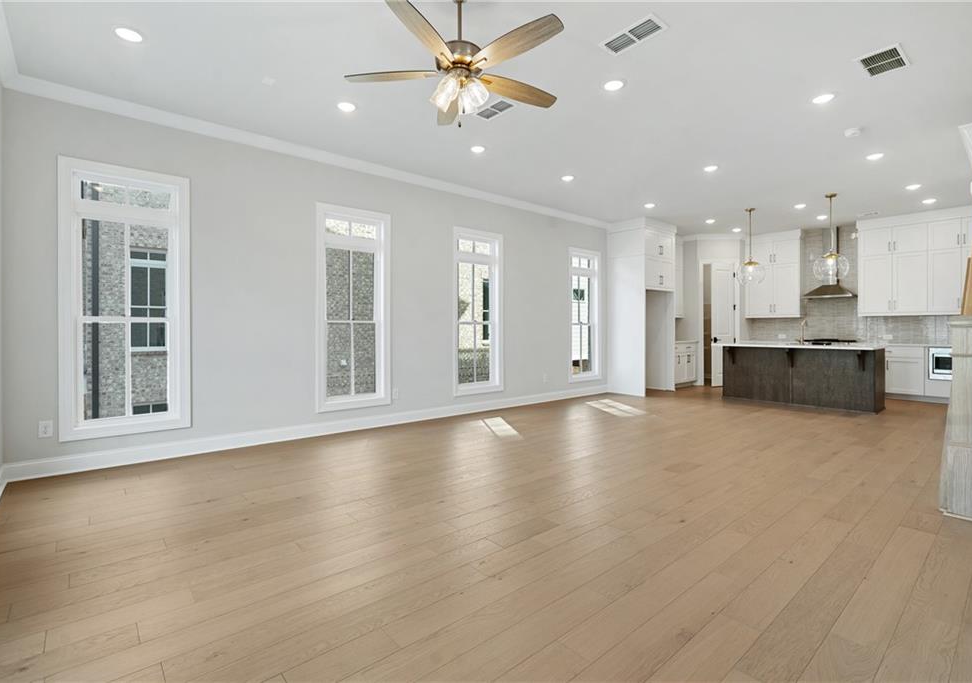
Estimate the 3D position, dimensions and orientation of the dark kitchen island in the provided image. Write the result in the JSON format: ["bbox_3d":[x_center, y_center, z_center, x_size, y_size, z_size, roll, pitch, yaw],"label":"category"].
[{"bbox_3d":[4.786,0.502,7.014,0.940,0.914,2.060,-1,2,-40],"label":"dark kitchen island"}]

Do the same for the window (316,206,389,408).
[{"bbox_3d":[-1.484,-0.361,5.137,0.875,2.229,0.130,-1,2,-40],"label":"window"}]

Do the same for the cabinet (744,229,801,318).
[{"bbox_3d":[5.733,-1.299,9.004,0.340,1.668,0.947,-1,2,-40],"label":"cabinet"}]

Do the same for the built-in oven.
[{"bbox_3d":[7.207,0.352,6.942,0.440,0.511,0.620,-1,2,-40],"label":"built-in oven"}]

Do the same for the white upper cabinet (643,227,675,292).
[{"bbox_3d":[2.853,-1.410,8.211,1.010,1.050,0.666,-1,2,-40],"label":"white upper cabinet"}]

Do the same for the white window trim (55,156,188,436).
[{"bbox_3d":[-3.078,-0.338,3.929,0.878,2.265,0.120,-1,2,-40],"label":"white window trim"}]

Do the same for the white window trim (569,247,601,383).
[{"bbox_3d":[1.690,-0.440,7.887,0.871,2.250,0.120,-1,2,-40],"label":"white window trim"}]

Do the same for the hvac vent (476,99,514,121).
[{"bbox_3d":[0.077,-1.996,3.952,0.164,0.025,0.360,-1,2,-40],"label":"hvac vent"}]

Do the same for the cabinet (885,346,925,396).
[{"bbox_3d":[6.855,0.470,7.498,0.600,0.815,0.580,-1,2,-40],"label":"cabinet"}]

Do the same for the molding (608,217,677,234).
[{"bbox_3d":[2.870,-2.023,8.281,1.129,0.187,0.752,-1,2,-40],"label":"molding"}]

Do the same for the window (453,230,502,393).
[{"bbox_3d":[-0.108,-0.399,6.307,0.871,2.233,0.130,-1,2,-40],"label":"window"}]

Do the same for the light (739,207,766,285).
[{"bbox_3d":[4.213,-1.489,7.252,0.400,1.206,0.400,-1,2,-40],"label":"light"}]

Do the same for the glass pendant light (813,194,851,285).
[{"bbox_3d":[4.879,-1.470,6.450,0.400,1.206,0.400,-1,2,-40],"label":"glass pendant light"}]

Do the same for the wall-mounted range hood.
[{"bbox_3d":[6.322,-1.461,8.367,0.490,1.319,0.741,-1,2,-40],"label":"wall-mounted range hood"}]

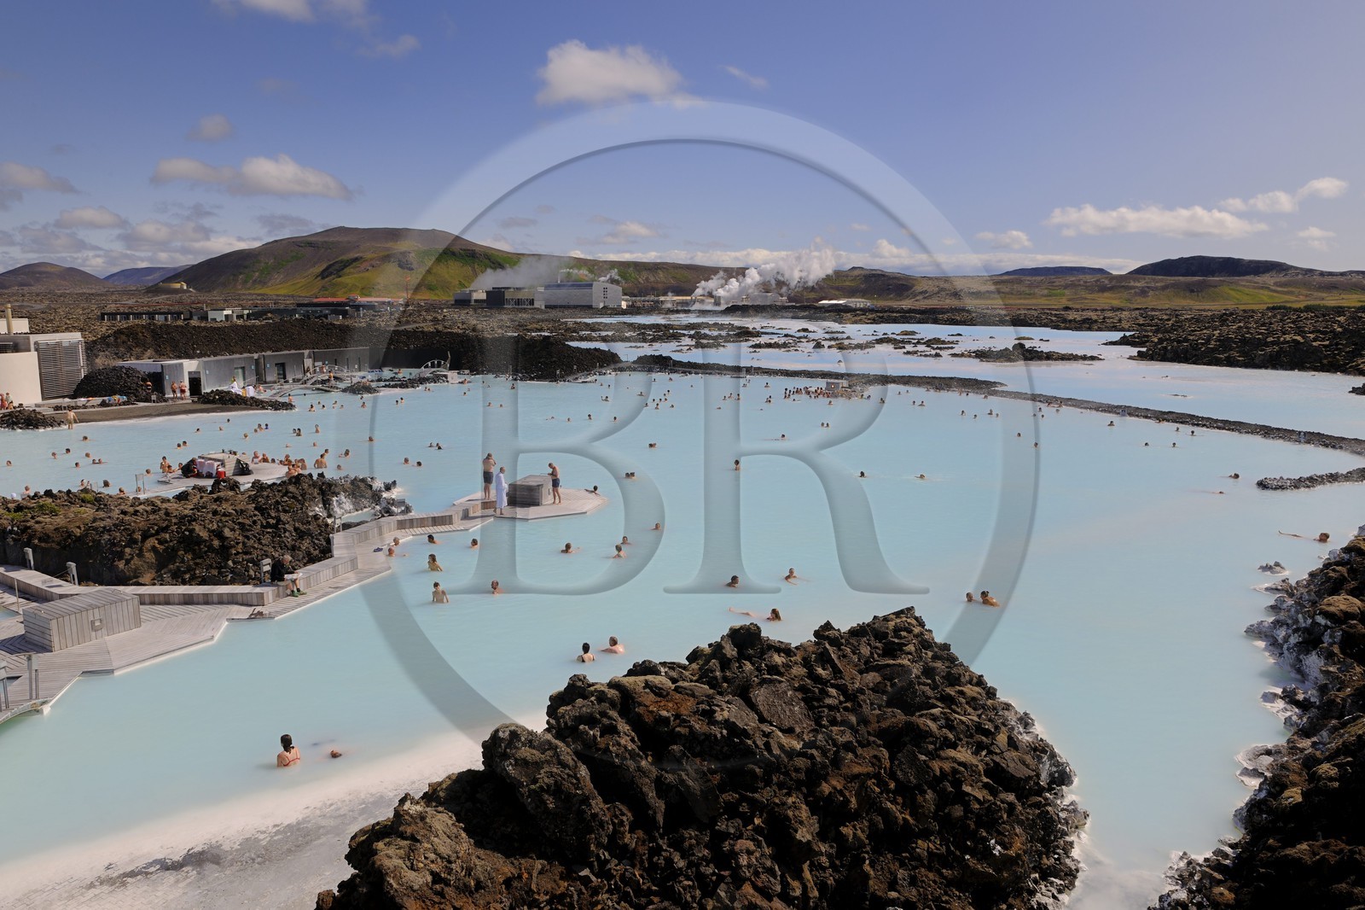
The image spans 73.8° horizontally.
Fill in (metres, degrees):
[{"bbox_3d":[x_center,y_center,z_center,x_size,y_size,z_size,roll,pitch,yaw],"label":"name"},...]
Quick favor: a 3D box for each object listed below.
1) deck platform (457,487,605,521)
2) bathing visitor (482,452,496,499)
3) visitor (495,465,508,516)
[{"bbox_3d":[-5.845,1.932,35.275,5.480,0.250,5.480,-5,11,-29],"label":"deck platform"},{"bbox_3d":[-7.544,0.849,35.447,0.550,1.830,0.450,1,10,8],"label":"bathing visitor"},{"bbox_3d":[-6.574,1.288,32.996,0.470,1.765,0.520,1,9,7],"label":"visitor"}]

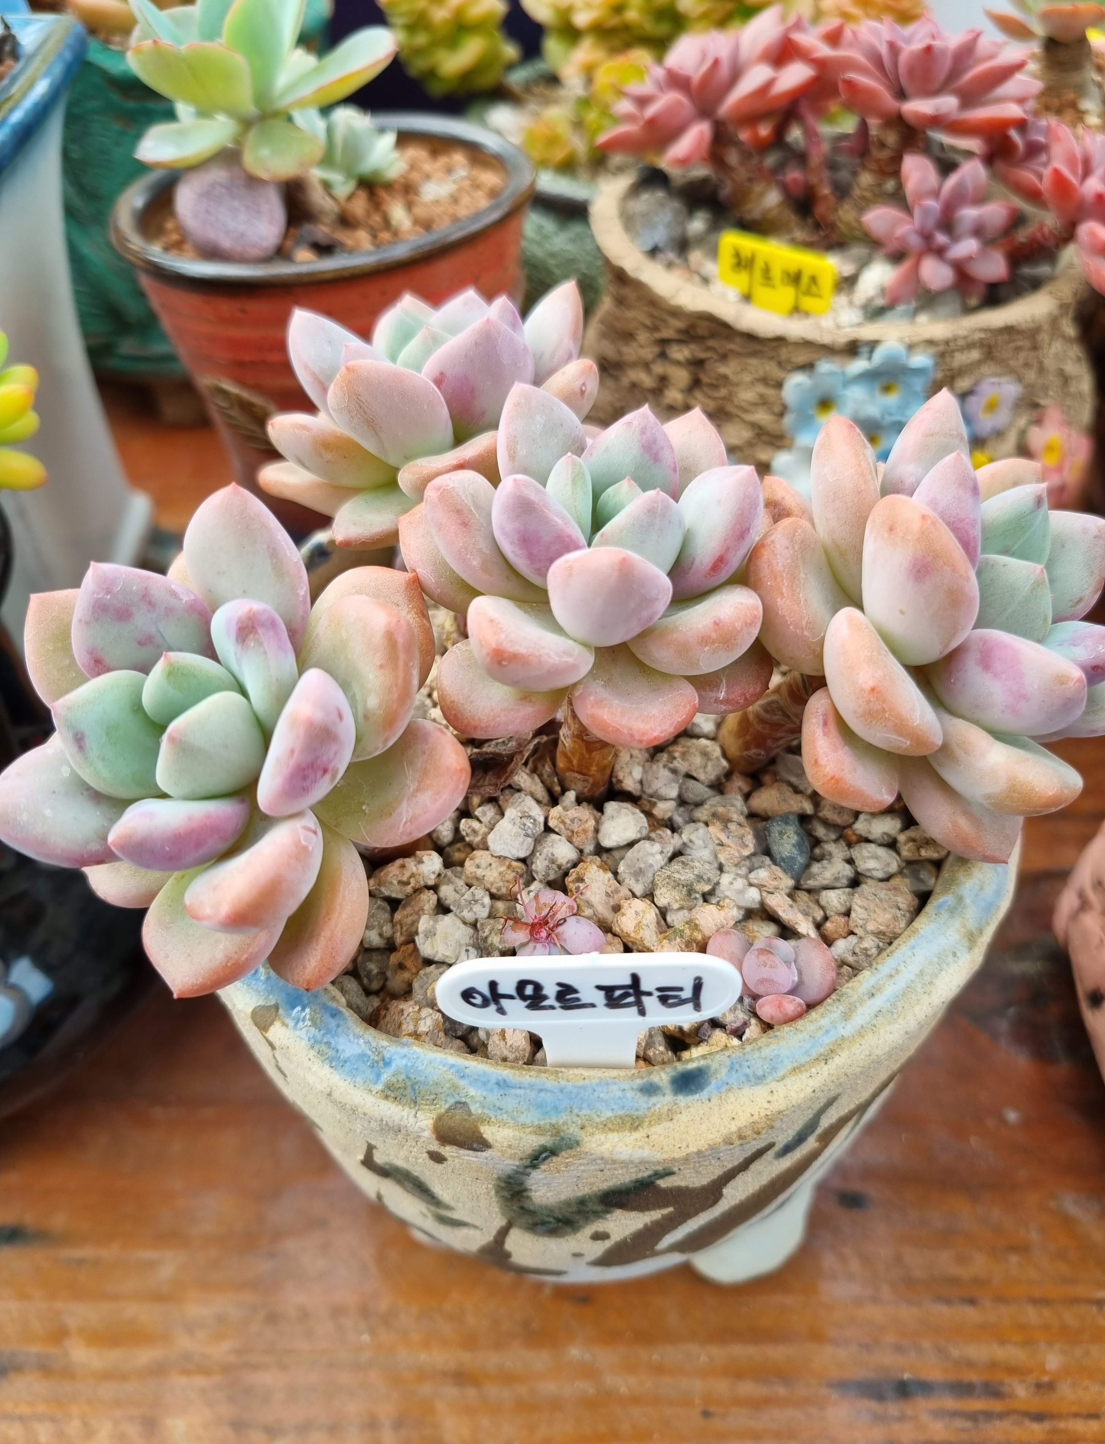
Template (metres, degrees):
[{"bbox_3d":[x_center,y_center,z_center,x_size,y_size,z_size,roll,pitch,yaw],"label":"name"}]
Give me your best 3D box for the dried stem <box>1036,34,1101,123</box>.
[{"bbox_3d":[0.166,-0.206,0.355,0.015,0.022,0.015,-3,47,0],"label":"dried stem"}]

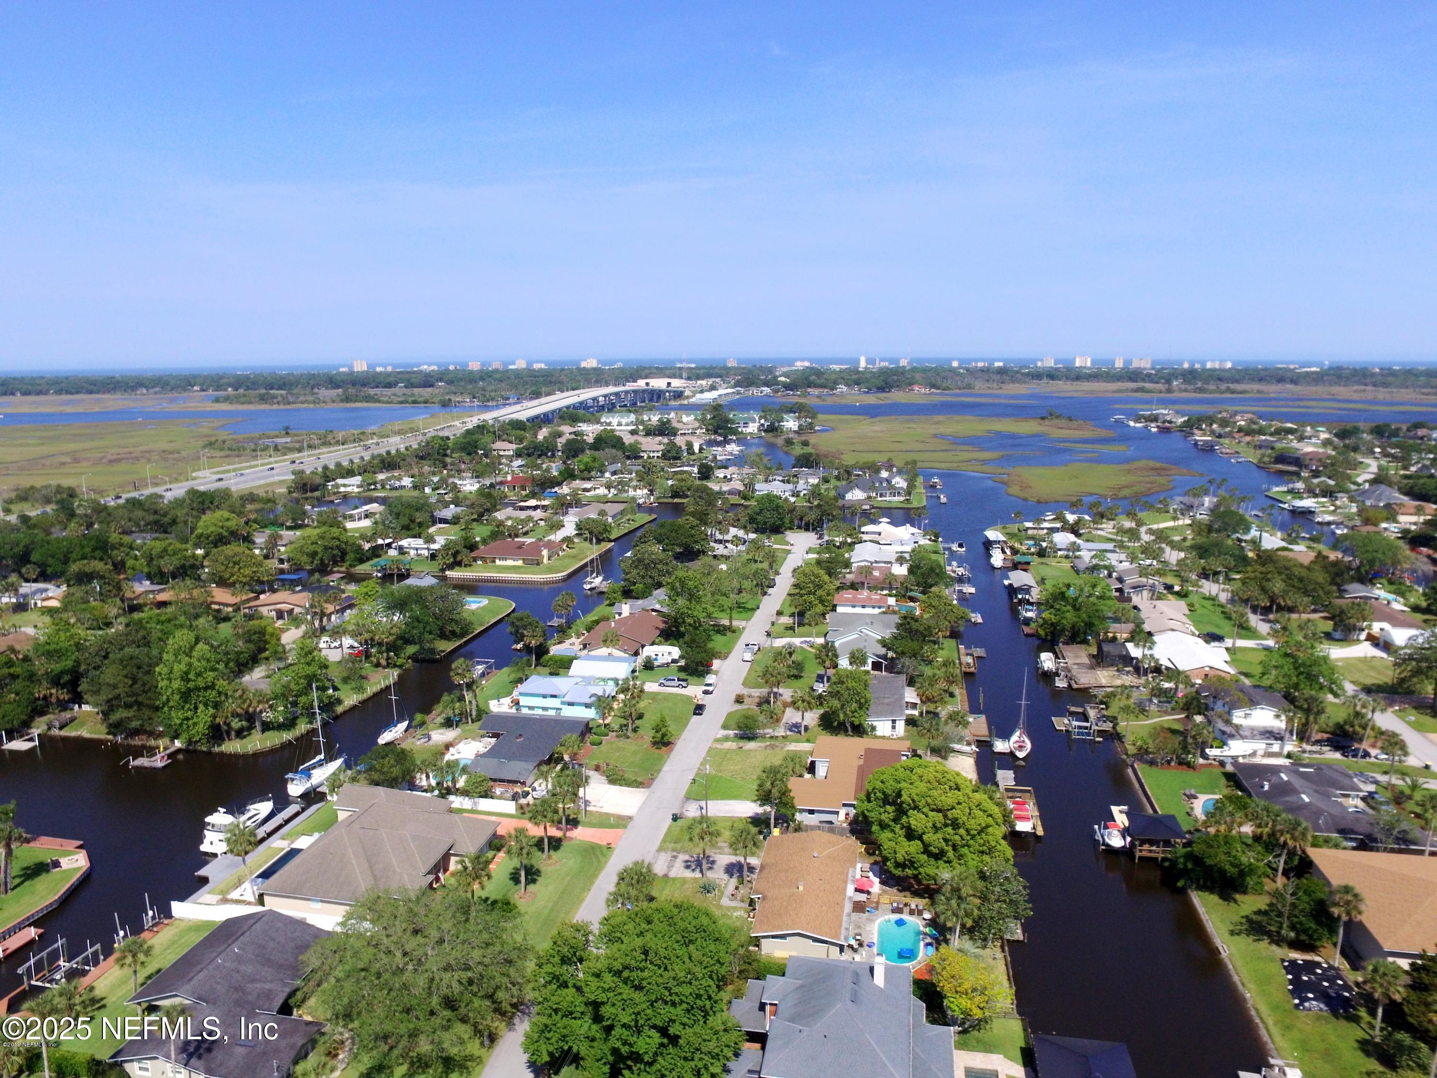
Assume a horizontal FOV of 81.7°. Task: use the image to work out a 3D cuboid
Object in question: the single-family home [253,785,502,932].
[{"bbox_3d":[-42.926,38.874,106.828,25.370,6.000,24.290,2,12,12],"label":"single-family home"}]

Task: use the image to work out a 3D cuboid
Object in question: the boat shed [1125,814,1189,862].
[{"bbox_3d":[57.967,39.158,110.574,6.749,5.200,6.313,2,12,10],"label":"boat shed"}]

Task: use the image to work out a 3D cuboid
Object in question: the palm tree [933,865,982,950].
[{"bbox_3d":[25.449,39.468,88.336,4.787,9.057,4.787,4,13,17],"label":"palm tree"}]

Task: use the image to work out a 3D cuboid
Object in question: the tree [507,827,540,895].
[{"bbox_3d":[-23.112,38.112,97.496,3.699,8.457,3.699,-4,13,-15],"label":"tree"}]

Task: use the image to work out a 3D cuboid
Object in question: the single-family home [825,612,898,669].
[{"bbox_3d":[32.260,22.230,184.601,15.709,5.200,29.919,2,12,12],"label":"single-family home"}]

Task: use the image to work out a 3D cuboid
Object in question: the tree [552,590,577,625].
[{"bbox_3d":[-37.333,16.892,202.077,6.189,9.245,6.189,0,12,0],"label":"tree"}]

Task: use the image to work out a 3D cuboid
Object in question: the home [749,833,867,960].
[{"bbox_3d":[10.689,41.218,98.024,11.136,4.400,19.668,2,12,11],"label":"home"}]

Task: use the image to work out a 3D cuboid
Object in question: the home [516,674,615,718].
[{"bbox_3d":[-27.876,28.446,151.272,16.200,5.800,10.200,2,13,12],"label":"home"}]

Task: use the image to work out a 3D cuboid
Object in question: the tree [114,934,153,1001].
[{"bbox_3d":[-58.009,42.550,81.945,3.143,6.837,3.143,-10,16,-38],"label":"tree"}]

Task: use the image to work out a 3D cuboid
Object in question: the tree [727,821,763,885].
[{"bbox_3d":[3.219,37.697,99.130,4.131,8.230,4.131,0,12,2],"label":"tree"}]

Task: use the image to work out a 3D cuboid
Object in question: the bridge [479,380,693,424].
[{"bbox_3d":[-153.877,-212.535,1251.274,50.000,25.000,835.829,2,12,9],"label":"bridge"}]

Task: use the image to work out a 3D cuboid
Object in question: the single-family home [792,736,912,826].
[{"bbox_3d":[19.680,34.853,121.934,16.800,3.900,23.000,2,13,12],"label":"single-family home"}]

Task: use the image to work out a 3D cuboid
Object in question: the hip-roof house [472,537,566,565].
[{"bbox_3d":[-65.678,3.759,274.793,24.037,5.000,21.317,2,12,11],"label":"hip-roof house"}]

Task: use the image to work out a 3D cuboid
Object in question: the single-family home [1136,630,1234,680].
[{"bbox_3d":[94.013,23.977,169.044,17.600,4.200,21.600,2,13,12],"label":"single-family home"}]

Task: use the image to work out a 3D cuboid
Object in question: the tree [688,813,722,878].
[{"bbox_3d":[-1.649,38.089,102.896,4.264,8.648,4.264,0,12,0],"label":"tree"}]

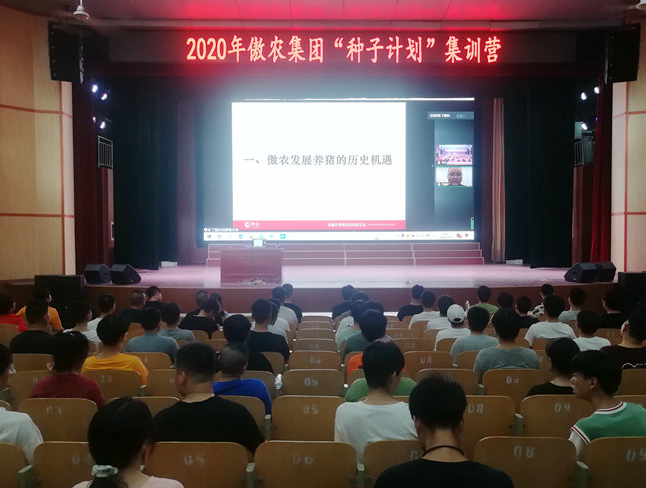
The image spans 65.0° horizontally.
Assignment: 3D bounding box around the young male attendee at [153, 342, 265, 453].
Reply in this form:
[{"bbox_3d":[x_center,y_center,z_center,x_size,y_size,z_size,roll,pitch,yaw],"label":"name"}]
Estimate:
[{"bbox_3d":[-0.600,1.151,2.908,0.560,1.294,0.680,0,2,0],"label":"young male attendee"}]

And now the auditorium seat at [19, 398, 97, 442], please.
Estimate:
[{"bbox_3d":[-1.721,1.417,3.584,0.530,0.830,0.550,0,1,0],"label":"auditorium seat"}]

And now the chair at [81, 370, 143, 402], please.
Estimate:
[{"bbox_3d":[-1.658,1.420,4.251,0.520,0.850,0.540,0,2,0],"label":"chair"}]

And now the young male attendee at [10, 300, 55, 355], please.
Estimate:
[{"bbox_3d":[-2.712,1.190,5.089,0.520,1.327,0.680,0,2,0],"label":"young male attendee"}]

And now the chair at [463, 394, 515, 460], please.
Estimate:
[{"bbox_3d":[0.992,1.387,3.514,0.520,0.840,0.500,0,2,0],"label":"chair"}]

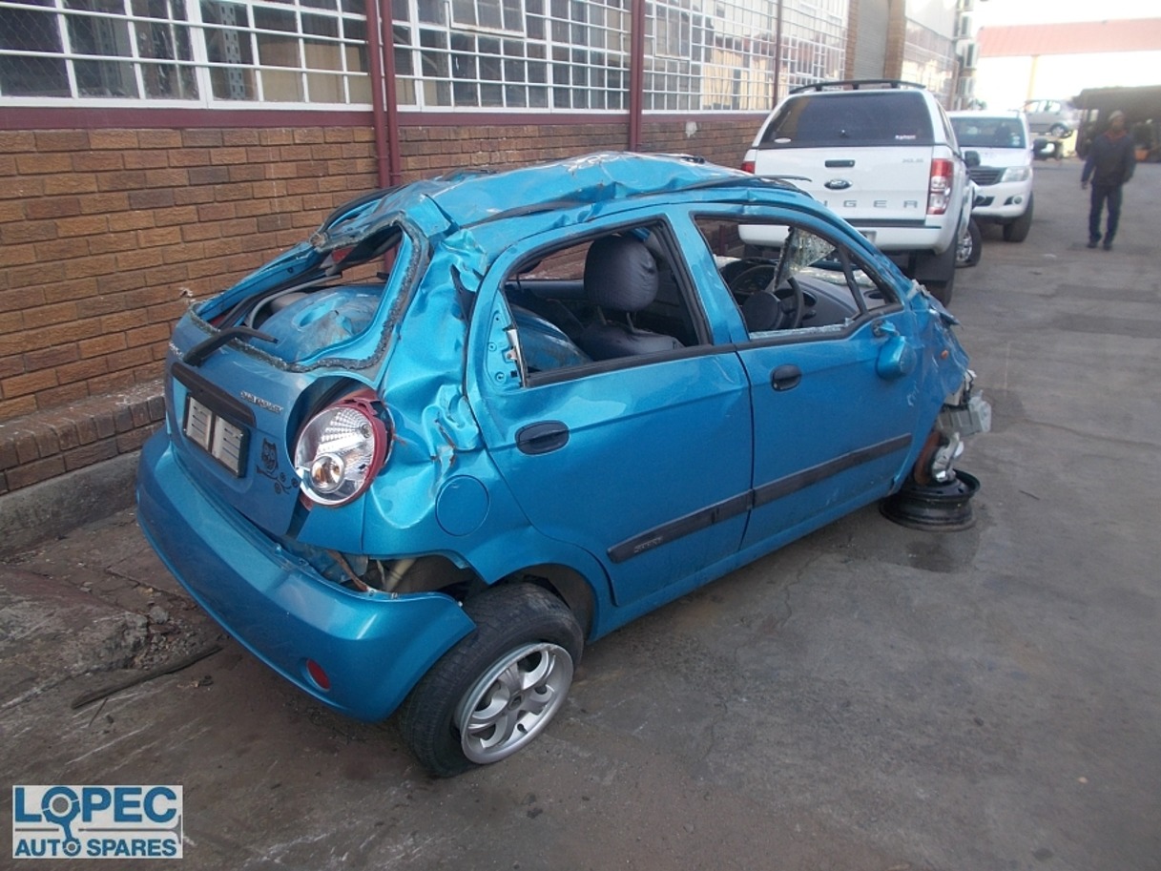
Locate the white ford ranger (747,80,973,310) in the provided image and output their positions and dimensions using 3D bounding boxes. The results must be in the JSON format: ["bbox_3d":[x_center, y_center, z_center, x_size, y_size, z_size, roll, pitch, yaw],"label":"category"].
[{"bbox_3d":[3.190,-2.660,9.330,1.900,1.880,5.350,8,21,23],"label":"white ford ranger"}]

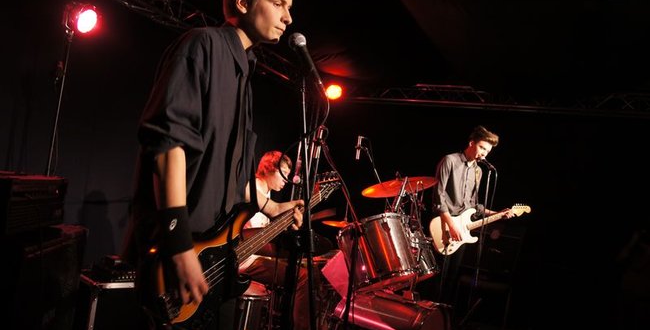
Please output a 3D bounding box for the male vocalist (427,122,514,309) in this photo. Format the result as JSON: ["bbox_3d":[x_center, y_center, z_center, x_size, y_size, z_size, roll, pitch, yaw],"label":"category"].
[{"bbox_3d":[1.127,0.535,3.550,0.580,1.710,0.480,9,0,-30],"label":"male vocalist"}]

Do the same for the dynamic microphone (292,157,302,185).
[{"bbox_3d":[-0.173,0.039,2.950,0.052,0.180,0.052,7,0,0],"label":"dynamic microphone"}]

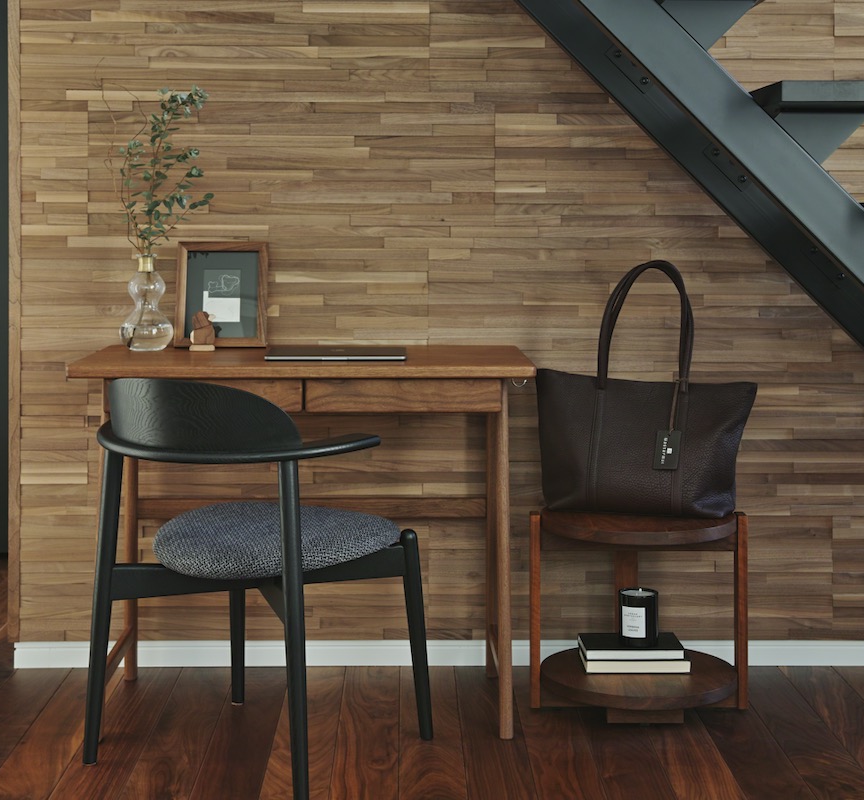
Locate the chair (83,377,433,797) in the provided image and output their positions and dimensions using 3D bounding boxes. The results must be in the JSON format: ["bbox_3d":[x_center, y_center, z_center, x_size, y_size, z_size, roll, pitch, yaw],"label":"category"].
[{"bbox_3d":[-0.335,0.307,2.690,0.530,0.730,0.530,3,6,30],"label":"chair"}]

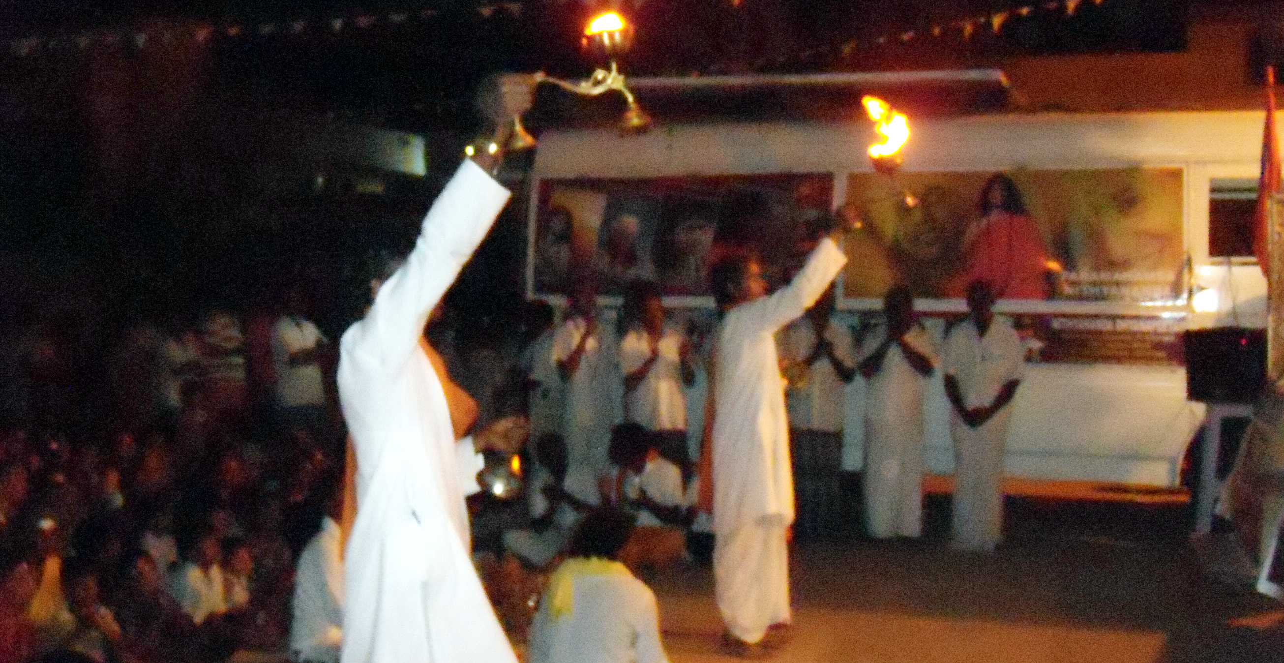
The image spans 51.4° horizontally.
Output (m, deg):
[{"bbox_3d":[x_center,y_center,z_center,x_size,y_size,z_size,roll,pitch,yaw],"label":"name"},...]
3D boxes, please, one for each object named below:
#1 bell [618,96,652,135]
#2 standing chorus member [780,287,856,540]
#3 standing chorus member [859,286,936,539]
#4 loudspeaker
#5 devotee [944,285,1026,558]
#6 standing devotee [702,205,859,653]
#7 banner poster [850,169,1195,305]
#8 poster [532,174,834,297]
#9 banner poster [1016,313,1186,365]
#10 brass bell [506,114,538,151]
[{"bbox_3d":[-0.018,-0.525,3.250,0.080,0.090,0.080,-9,3,0],"label":"bell"},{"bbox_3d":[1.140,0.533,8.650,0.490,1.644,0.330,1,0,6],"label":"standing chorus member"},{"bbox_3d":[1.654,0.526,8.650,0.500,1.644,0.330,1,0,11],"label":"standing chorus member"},{"bbox_3d":[3.598,0.211,8.250,0.480,0.465,0.400,1,0,14],"label":"loudspeaker"},{"bbox_3d":[2.104,0.524,8.200,0.500,1.682,0.330,1,0,11],"label":"devotee"},{"bbox_3d":[0.599,0.414,5.800,0.640,1.930,0.520,1,0,-11],"label":"standing devotee"},{"bbox_3d":[2.498,-0.647,9.073,2.247,0.919,0.050,1,0,14],"label":"banner poster"},{"bbox_3d":[0.263,-0.682,9.610,2.212,0.880,0.050,1,0,14],"label":"poster"},{"bbox_3d":[3.057,0.054,8.941,1.123,0.342,0.050,1,0,14],"label":"banner poster"},{"bbox_3d":[-0.297,-0.482,3.250,0.078,0.088,0.078,-6,3,0],"label":"brass bell"}]

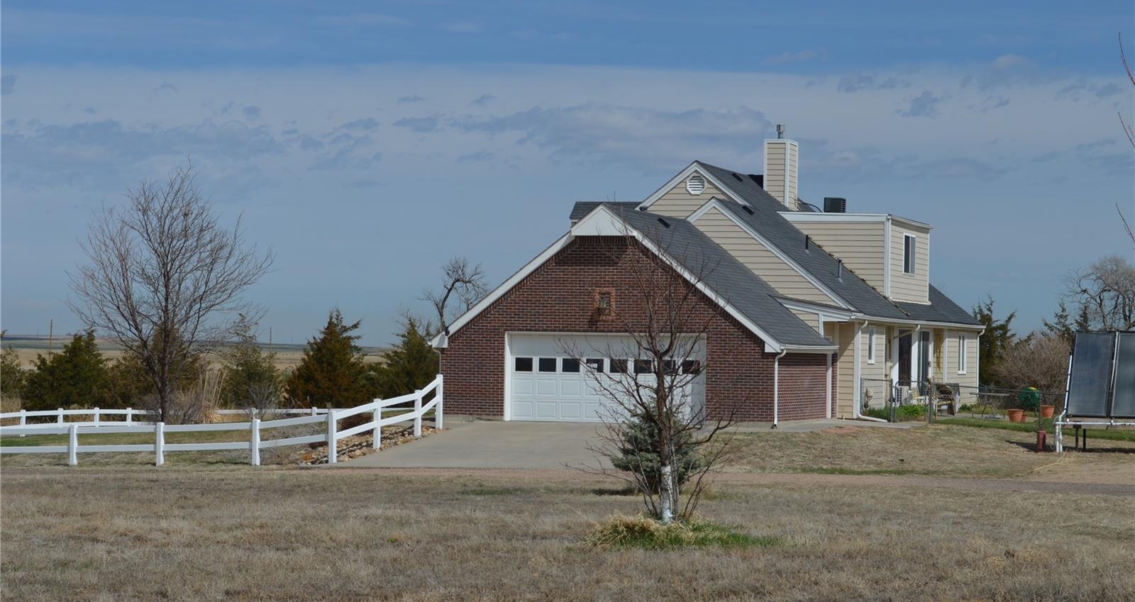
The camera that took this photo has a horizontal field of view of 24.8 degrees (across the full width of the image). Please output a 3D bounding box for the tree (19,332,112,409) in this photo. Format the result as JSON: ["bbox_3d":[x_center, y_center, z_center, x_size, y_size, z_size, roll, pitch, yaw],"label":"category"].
[{"bbox_3d":[-16.747,2.514,86.000,2.950,3.100,2.800,1,-1,-11],"label":"tree"}]

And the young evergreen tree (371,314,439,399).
[{"bbox_3d":[-6.142,2.622,99.000,2.850,3.900,2.700,1,-1,-4],"label":"young evergreen tree"}]

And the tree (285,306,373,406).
[{"bbox_3d":[-9.894,2.687,107.000,3.500,4.800,3.400,1,-1,0],"label":"tree"}]

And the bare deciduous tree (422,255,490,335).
[{"bbox_3d":[-4.745,1.740,110.000,4.300,7.400,4.000,1,-1,-2],"label":"bare deciduous tree"}]

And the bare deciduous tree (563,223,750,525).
[{"bbox_3d":[1.129,0.897,33.000,2.500,3.900,2.400,1,-1,0],"label":"bare deciduous tree"}]

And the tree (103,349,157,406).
[{"bbox_3d":[-17.642,3.505,104.000,2.200,3.000,2.200,1,-1,0],"label":"tree"}]

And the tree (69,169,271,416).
[{"bbox_3d":[-12.446,-0.209,81.000,6.300,8.150,6.000,1,-1,0],"label":"tree"}]

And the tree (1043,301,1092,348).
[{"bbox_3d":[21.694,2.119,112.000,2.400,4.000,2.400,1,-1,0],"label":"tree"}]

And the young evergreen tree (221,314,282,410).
[{"bbox_3d":[-11.335,2.450,92.500,2.250,3.750,2.200,1,-1,-7],"label":"young evergreen tree"}]

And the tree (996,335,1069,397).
[{"bbox_3d":[14.324,2.201,79.000,2.500,2.400,2.400,1,-1,10],"label":"tree"}]

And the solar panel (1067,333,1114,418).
[{"bbox_3d":[12.798,1.809,63.000,1.130,2.360,0.120,0,-27,21],"label":"solar panel"}]

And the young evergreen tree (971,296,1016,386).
[{"bbox_3d":[14.175,1.804,86.000,1.850,3.900,1.800,1,-1,9],"label":"young evergreen tree"}]

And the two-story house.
[{"bbox_3d":[4.468,-0.837,71.926,10.500,7.900,24.600,1,-1,18],"label":"two-story house"}]

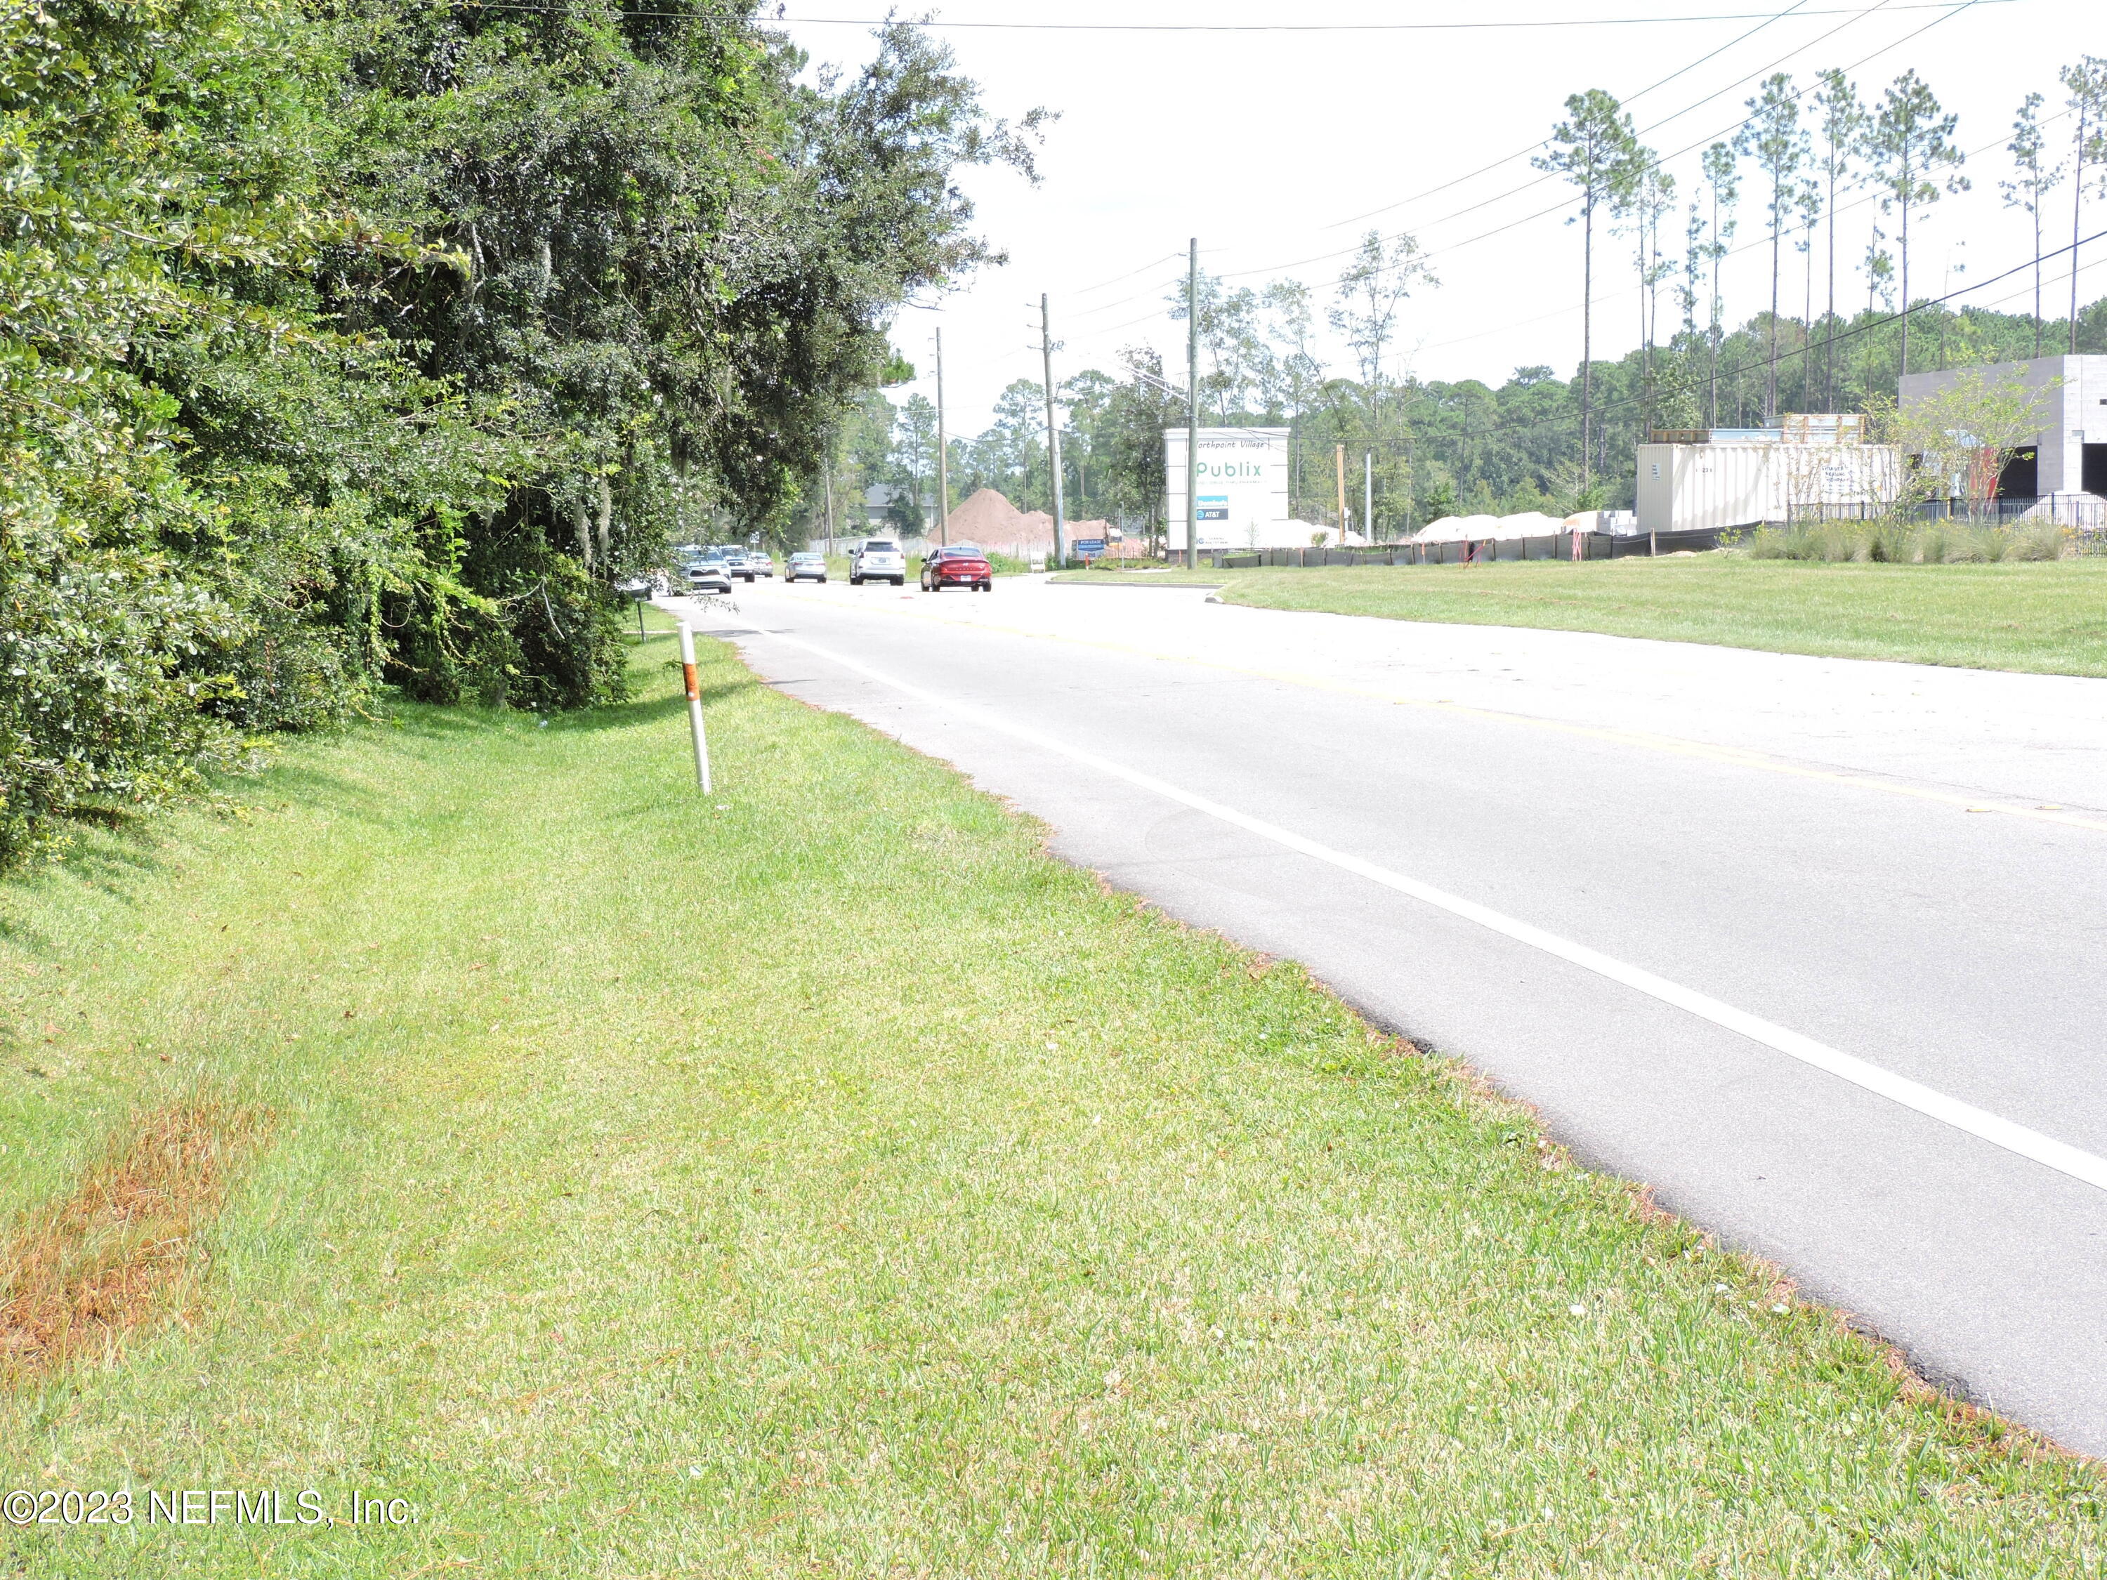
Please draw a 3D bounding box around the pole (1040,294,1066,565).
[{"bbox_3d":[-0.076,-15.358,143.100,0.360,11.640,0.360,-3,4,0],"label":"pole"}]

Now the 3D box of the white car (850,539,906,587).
[{"bbox_3d":[-6.781,-8.766,129.000,1.900,1.790,4.750,-1,4,-9],"label":"white car"}]

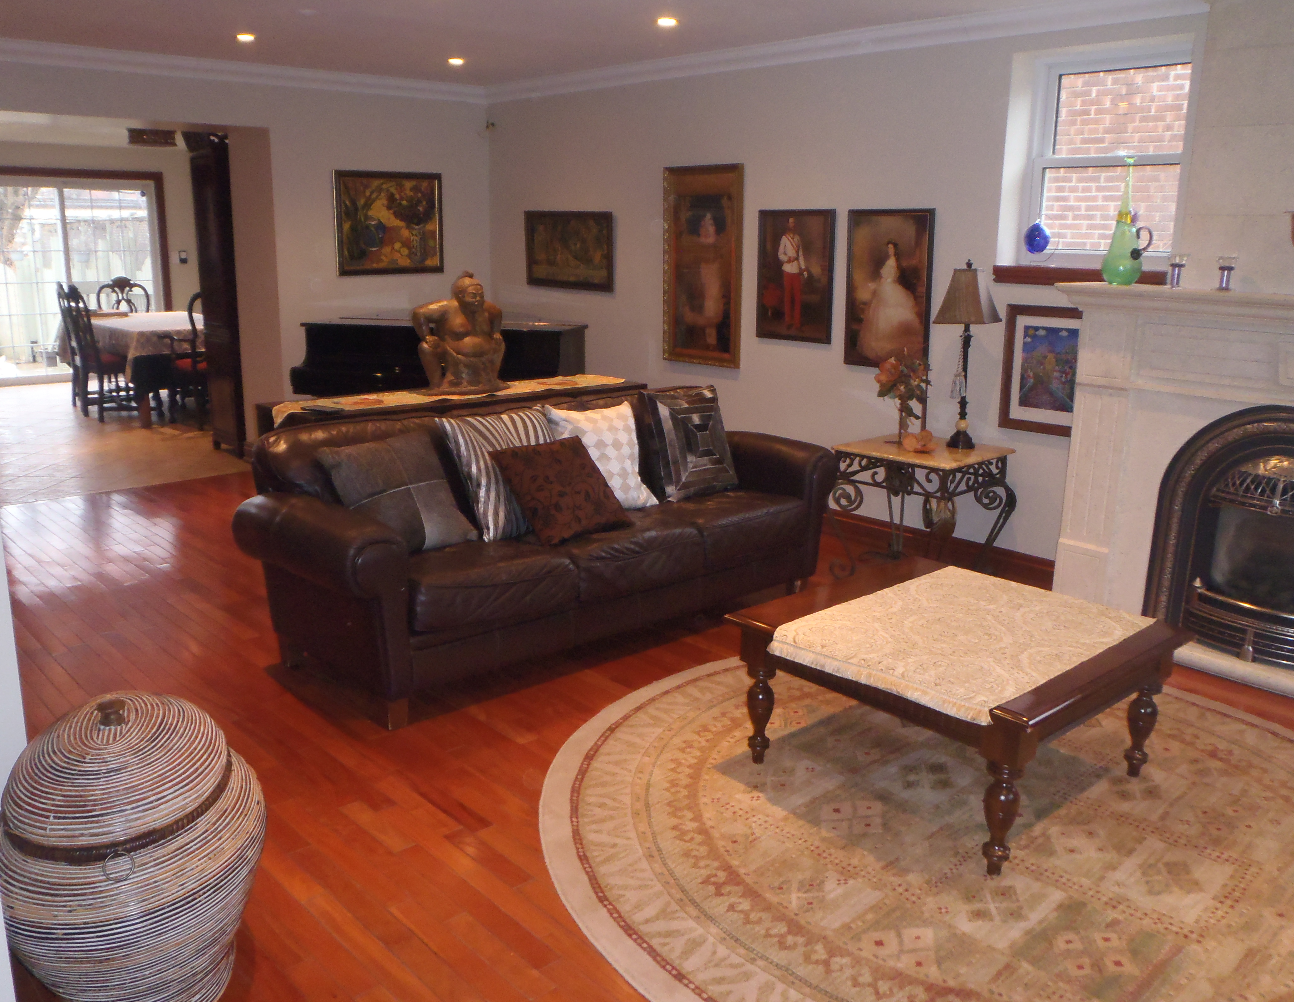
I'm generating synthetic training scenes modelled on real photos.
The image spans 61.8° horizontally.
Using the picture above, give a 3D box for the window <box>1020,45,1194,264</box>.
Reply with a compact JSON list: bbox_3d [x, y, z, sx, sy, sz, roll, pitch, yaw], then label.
[{"bbox_3d":[1.929,-1.417,4.500,0.080,0.865,0.745,-12,19,-41],"label":"window"}]

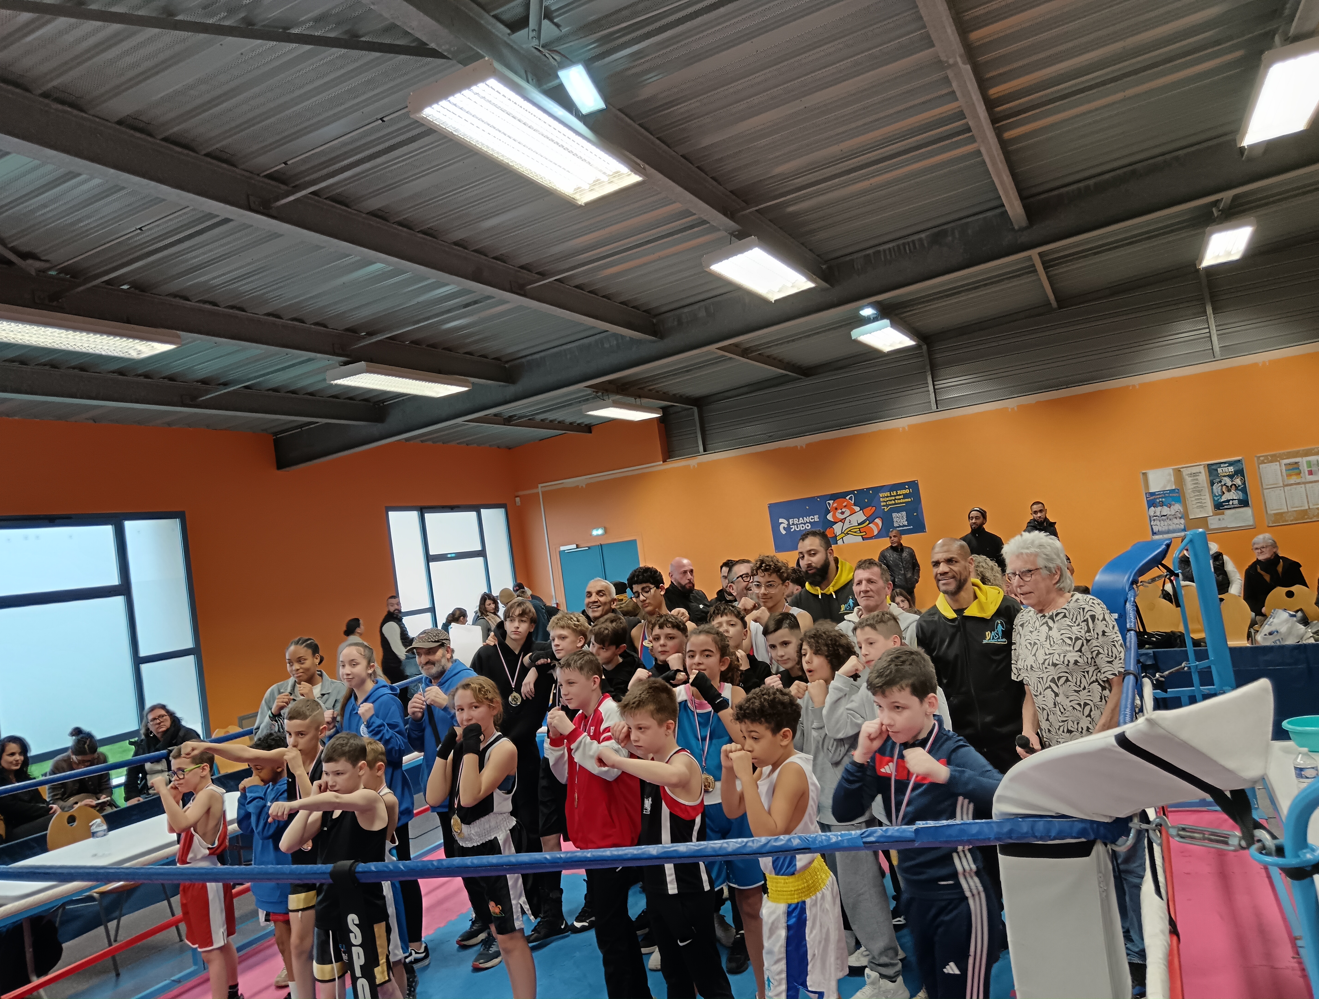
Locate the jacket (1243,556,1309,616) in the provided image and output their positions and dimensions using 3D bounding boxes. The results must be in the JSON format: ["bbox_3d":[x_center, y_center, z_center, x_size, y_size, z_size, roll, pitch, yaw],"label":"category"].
[{"bbox_3d":[4.985,0.745,8.400,0.540,0.640,0.420,-10,-4,37],"label":"jacket"}]

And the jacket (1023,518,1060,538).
[{"bbox_3d":[4.008,0.568,10.800,0.550,0.740,0.340,-9,-4,25],"label":"jacket"}]

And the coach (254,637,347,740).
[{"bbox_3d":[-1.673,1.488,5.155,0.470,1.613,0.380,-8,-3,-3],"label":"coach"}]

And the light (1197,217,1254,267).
[{"bbox_3d":[5.898,-2.650,10.825,0.414,0.100,1.530,-9,-4,24],"label":"light"}]

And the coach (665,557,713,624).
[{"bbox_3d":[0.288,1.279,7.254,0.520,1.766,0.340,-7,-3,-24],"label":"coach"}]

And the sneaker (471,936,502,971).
[{"bbox_3d":[-0.784,2.112,4.936,0.100,0.115,0.275,-10,-4,39],"label":"sneaker"}]

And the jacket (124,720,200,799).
[{"bbox_3d":[-3.477,1.853,7.300,0.540,0.600,0.420,-7,-3,-22],"label":"jacket"}]

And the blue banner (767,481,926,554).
[{"bbox_3d":[2.722,0.267,15.280,2.280,0.750,0.015,-9,-3,25],"label":"blue banner"}]

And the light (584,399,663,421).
[{"bbox_3d":[-0.489,-1.258,14.751,0.440,0.105,1.570,-12,-4,25],"label":"light"}]

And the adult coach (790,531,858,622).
[{"bbox_3d":[0.908,1.047,5.003,0.550,1.816,0.360,-9,-3,16],"label":"adult coach"}]

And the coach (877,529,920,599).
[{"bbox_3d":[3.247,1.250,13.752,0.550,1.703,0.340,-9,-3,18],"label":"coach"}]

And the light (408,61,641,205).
[{"bbox_3d":[-0.594,-1.830,5.304,0.440,0.107,1.570,-12,-4,25],"label":"light"}]

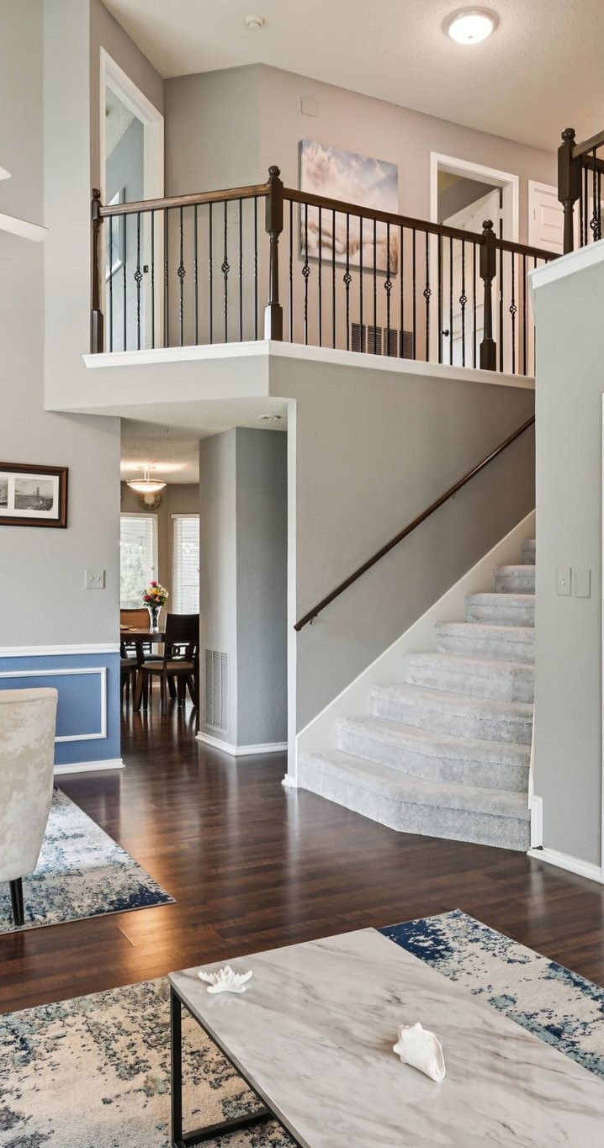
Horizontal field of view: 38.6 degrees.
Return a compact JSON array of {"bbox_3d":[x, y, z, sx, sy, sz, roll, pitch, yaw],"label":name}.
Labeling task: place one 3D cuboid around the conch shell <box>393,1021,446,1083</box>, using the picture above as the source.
[{"bbox_3d":[0.218,0.894,1.620,0.075,0.057,0.115,0,0,-34],"label":"conch shell"}]

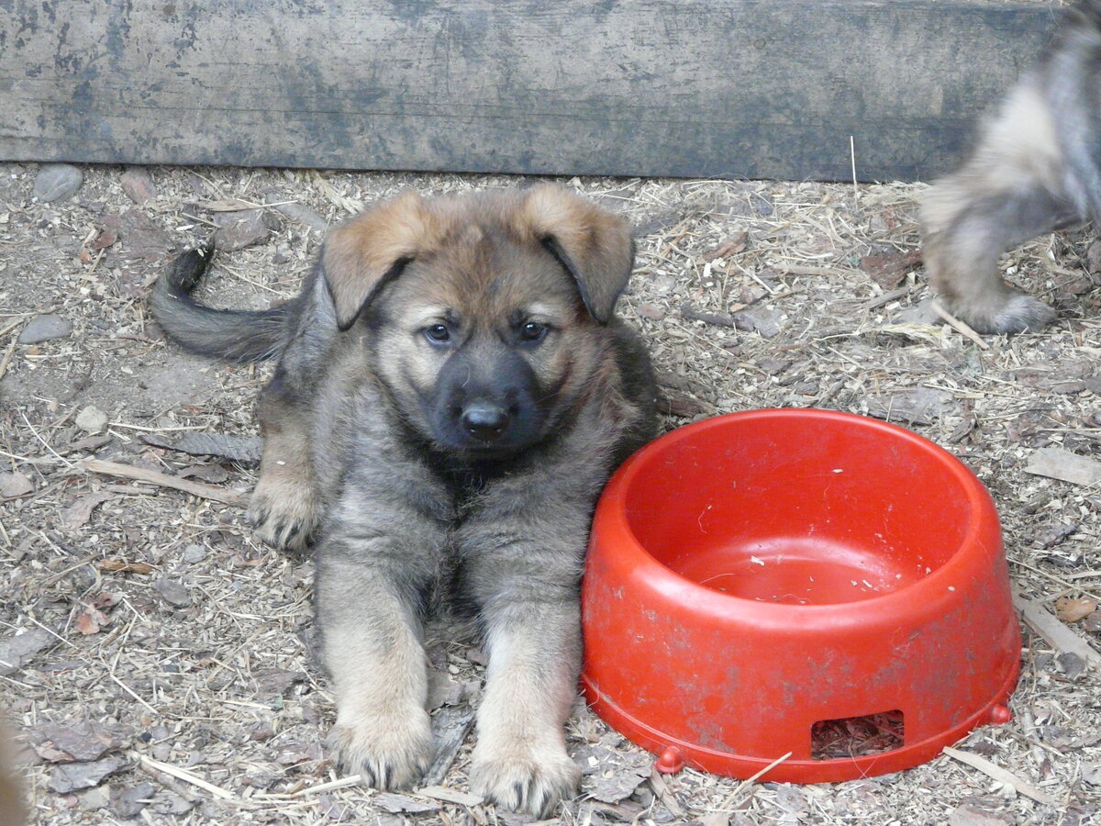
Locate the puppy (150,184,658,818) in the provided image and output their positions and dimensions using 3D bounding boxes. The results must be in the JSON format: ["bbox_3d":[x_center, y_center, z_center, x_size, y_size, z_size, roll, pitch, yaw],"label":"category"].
[{"bbox_3d":[-0.076,-0.048,2.971,0.276,0.260,0.636,-5,31,-9],"label":"puppy"}]

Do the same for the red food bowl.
[{"bbox_3d":[0.146,0.096,2.876,0.255,0.109,0.255,0,31,0],"label":"red food bowl"}]

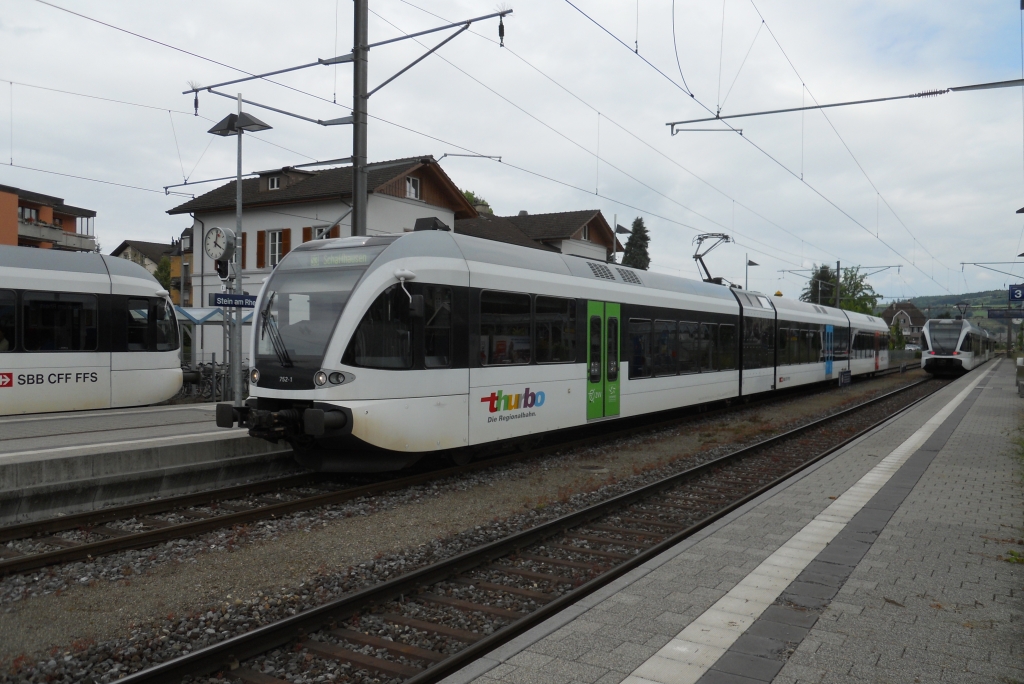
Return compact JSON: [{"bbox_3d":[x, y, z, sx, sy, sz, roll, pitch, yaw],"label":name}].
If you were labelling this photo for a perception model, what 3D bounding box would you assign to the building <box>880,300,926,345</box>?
[{"bbox_3d":[97.909,-3.730,206.999,10.300,12.320,9.300,0,0,31],"label":"building"}]

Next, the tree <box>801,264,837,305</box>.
[{"bbox_3d":[41.406,-4.016,111.992,5.000,12.790,5.000,0,0,31],"label":"tree"}]

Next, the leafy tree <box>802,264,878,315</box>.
[{"bbox_3d":[44.515,-4.108,111.992,9.400,13.010,9.000,0,0,31],"label":"leafy tree"}]

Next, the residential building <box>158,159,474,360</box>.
[{"bbox_3d":[-9.382,-3.308,40.944,13.100,10.300,8.000,0,0,31],"label":"residential building"}]

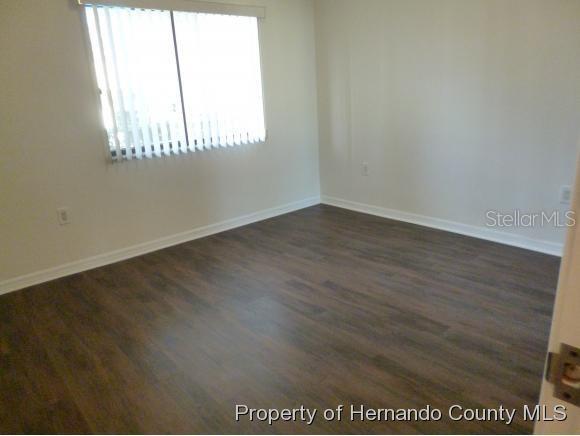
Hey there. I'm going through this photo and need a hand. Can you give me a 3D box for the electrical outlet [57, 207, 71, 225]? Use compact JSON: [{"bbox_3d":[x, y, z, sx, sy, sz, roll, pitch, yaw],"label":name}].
[{"bbox_3d":[-1.696,-0.015,3.032,0.072,0.116,0.010,-17,21,-38],"label":"electrical outlet"}]

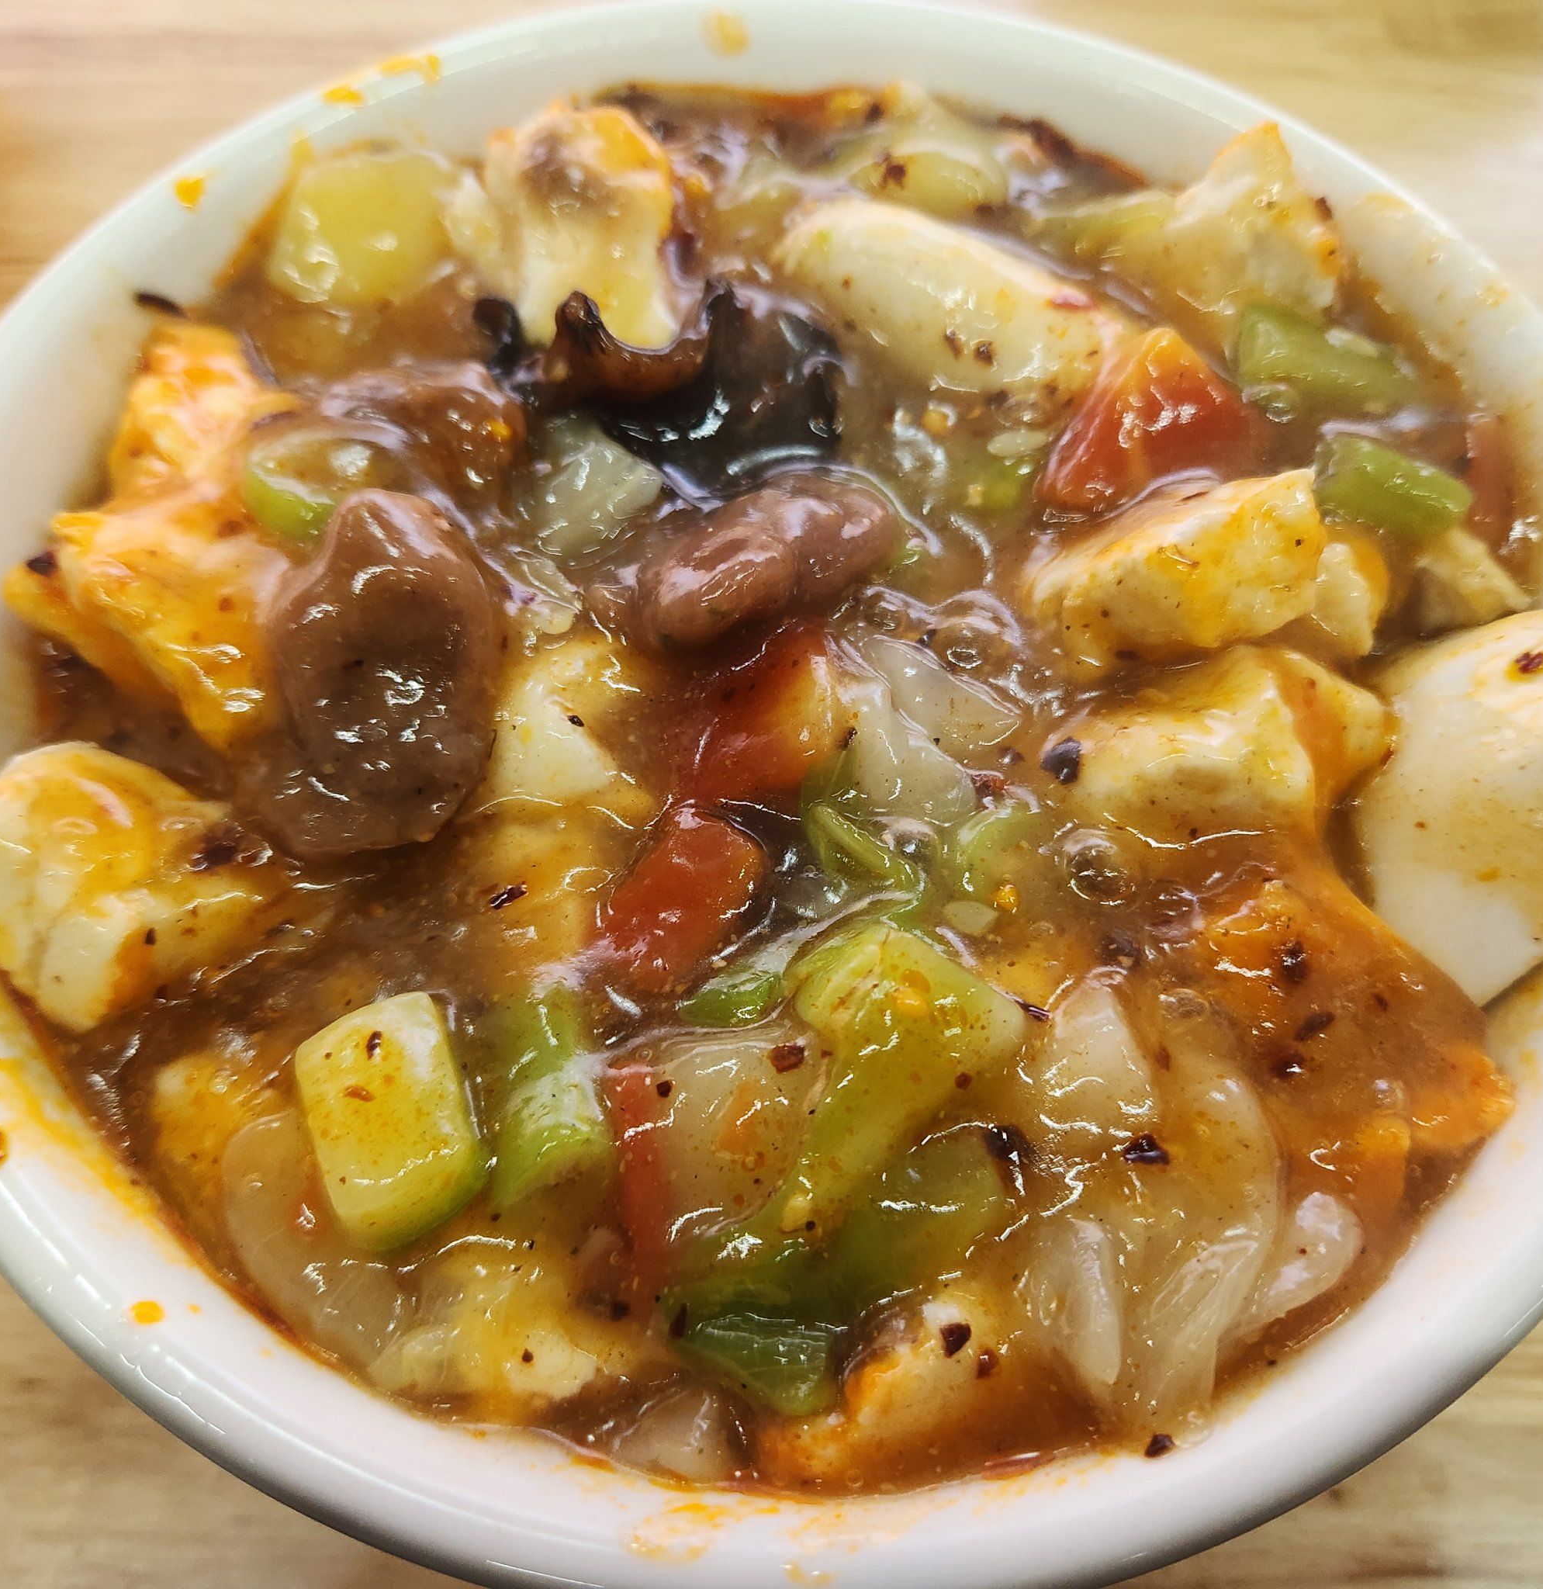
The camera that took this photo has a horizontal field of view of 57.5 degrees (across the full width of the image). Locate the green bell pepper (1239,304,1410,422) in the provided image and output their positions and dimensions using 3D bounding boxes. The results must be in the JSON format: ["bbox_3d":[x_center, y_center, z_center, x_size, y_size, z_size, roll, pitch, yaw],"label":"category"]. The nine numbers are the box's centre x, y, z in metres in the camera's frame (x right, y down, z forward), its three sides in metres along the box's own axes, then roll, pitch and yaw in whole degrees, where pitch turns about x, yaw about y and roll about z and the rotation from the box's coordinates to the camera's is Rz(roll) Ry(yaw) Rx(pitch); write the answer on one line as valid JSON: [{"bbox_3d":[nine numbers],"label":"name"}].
[{"bbox_3d":[0.070,-0.054,0.177,0.021,0.009,0.011,18,64,9],"label":"green bell pepper"}]

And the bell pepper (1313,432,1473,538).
[{"bbox_3d":[0.074,-0.036,0.167,0.017,0.008,0.009,20,64,10],"label":"bell pepper"}]

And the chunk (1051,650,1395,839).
[{"bbox_3d":[0.049,-0.005,0.153,0.032,0.017,0.016,-5,62,-3],"label":"chunk"}]

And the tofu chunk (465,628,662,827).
[{"bbox_3d":[-0.023,-0.007,0.157,0.020,0.017,0.018,0,62,0],"label":"tofu chunk"}]

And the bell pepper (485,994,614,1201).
[{"bbox_3d":[-0.021,0.029,0.134,0.010,0.007,0.018,5,62,3],"label":"bell pepper"}]

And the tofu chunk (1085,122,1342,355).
[{"bbox_3d":[0.057,-0.071,0.182,0.028,0.020,0.017,11,63,6],"label":"tofu chunk"}]

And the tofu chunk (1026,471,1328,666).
[{"bbox_3d":[0.047,-0.025,0.161,0.031,0.017,0.014,-13,63,-7],"label":"tofu chunk"}]

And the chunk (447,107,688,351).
[{"bbox_3d":[-0.027,-0.074,0.183,0.025,0.023,0.019,0,62,0],"label":"chunk"}]

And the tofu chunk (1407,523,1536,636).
[{"bbox_3d":[0.081,-0.024,0.165,0.014,0.011,0.011,22,65,11],"label":"tofu chunk"}]

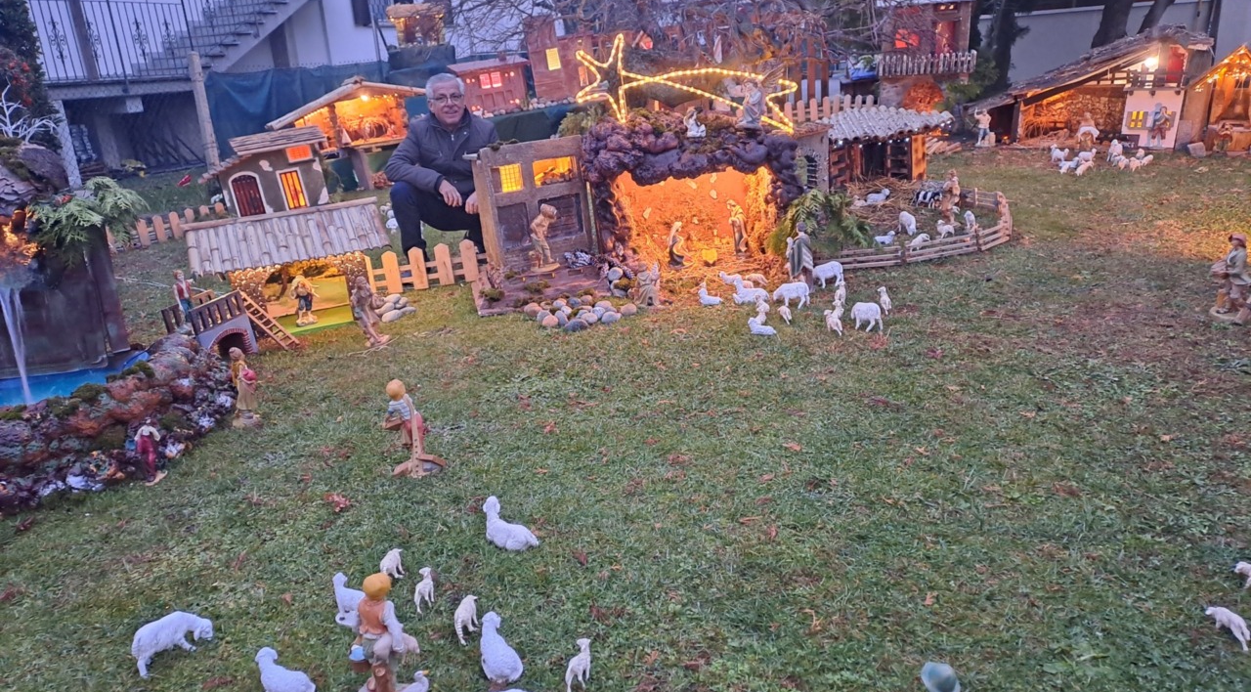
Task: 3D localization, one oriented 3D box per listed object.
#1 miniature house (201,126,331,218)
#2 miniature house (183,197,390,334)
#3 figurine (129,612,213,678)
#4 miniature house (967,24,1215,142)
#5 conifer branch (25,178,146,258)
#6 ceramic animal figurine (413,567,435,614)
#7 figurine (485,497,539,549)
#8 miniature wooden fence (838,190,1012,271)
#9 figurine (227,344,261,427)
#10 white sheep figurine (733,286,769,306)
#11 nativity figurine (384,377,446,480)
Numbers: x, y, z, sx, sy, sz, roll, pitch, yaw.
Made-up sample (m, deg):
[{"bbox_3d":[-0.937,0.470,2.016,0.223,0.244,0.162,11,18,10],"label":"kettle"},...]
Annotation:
[{"bbox_3d":[-2.595,-1.270,6.600,0.770,0.590,0.400,-16,18,-23],"label":"miniature house"},{"bbox_3d":[-1.456,-0.330,3.994,0.828,0.476,0.331,-11,19,-22],"label":"miniature house"},{"bbox_3d":[-0.950,0.616,1.917,0.158,0.108,0.060,-15,21,-32],"label":"figurine"},{"bbox_3d":[3.891,-2.162,7.612,1.807,0.913,0.507,3,19,16],"label":"miniature house"},{"bbox_3d":[-2.104,-0.503,3.540,0.414,0.279,0.279,-10,19,-19],"label":"conifer branch"},{"bbox_3d":[-0.413,0.497,1.852,0.029,0.086,0.062,8,21,31],"label":"ceramic animal figurine"},{"bbox_3d":[-0.279,0.438,2.231,0.132,0.113,0.062,0,18,12],"label":"figurine"},{"bbox_3d":[1.423,-0.624,4.473,1.080,0.130,0.920,-4,23,-2],"label":"miniature wooden fence"},{"bbox_3d":[-1.244,0.135,2.950,0.095,0.265,0.088,-7,17,-8],"label":"figurine"},{"bbox_3d":[0.522,-0.234,3.703,0.150,0.115,0.060,-4,18,-2],"label":"white sheep figurine"},{"bbox_3d":[-0.610,0.212,2.604,0.150,0.280,0.140,9,22,35],"label":"nativity figurine"}]

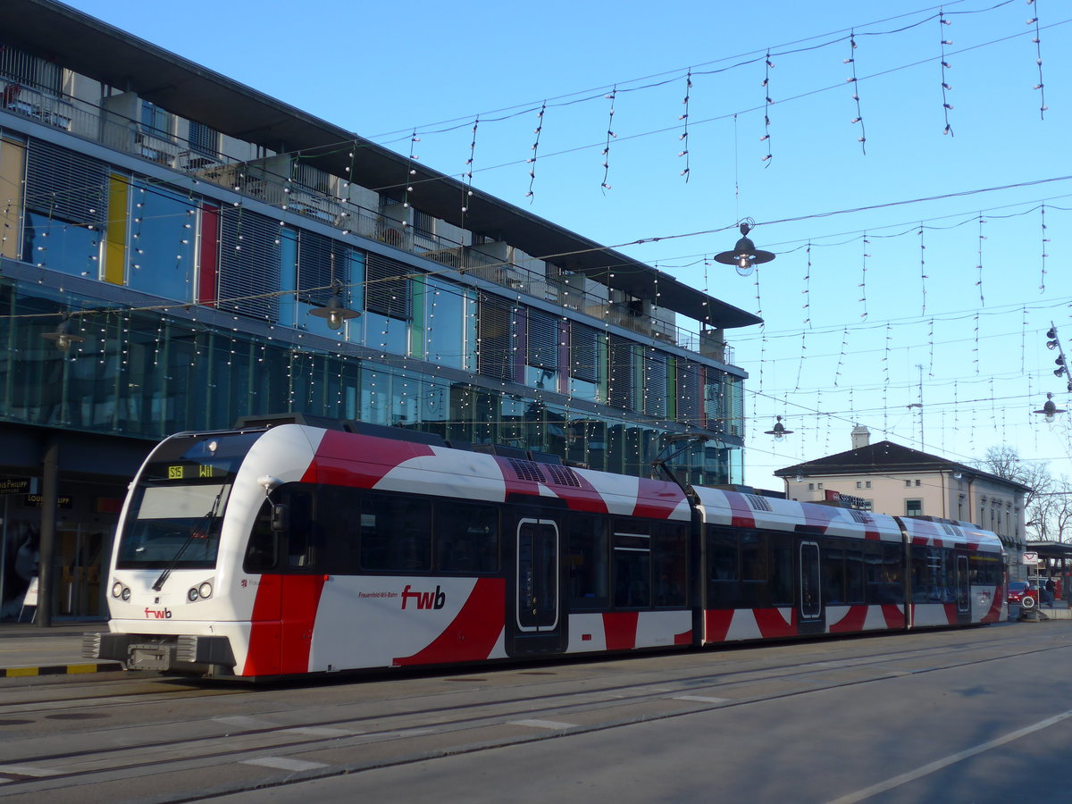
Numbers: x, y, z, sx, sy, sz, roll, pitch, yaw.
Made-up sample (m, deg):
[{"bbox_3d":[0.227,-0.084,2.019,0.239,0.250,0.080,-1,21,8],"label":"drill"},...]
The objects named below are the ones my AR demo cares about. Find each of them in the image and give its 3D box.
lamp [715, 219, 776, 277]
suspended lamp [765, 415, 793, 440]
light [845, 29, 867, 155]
[{"bbox_3d":[2.395,-1.759,16.355,0.705,0.634,0.705,0,-8,0],"label":"lamp"},{"bbox_3d":[5.838,0.611,34.161,0.705,0.634,0.705,-4,-9,30],"label":"suspended lamp"},{"bbox_3d":[3.710,-3.596,16.501,0.220,1.449,0.170,-4,-9,30],"label":"light"}]

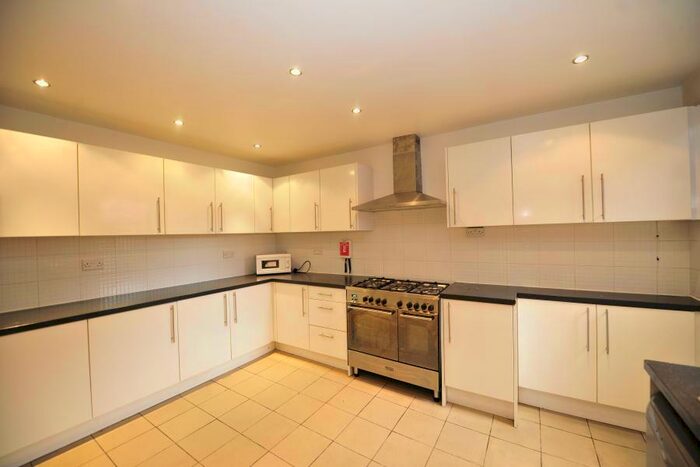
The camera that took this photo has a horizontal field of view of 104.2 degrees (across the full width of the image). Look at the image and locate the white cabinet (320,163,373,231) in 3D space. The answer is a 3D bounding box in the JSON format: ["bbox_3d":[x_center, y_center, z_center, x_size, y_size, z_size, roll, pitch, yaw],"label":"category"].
[{"bbox_3d":[-0.048,-0.401,3.279,0.531,0.746,0.327,-1,-1,33],"label":"white cabinet"}]

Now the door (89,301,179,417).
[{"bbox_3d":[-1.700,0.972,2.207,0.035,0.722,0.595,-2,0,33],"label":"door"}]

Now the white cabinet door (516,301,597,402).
[{"bbox_3d":[1.593,0.881,2.112,0.490,0.715,0.030,-1,0,32],"label":"white cabinet door"}]

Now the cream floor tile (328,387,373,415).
[{"bbox_3d":[0.017,1.444,2.347,0.300,0.015,0.300,-1,-1,33],"label":"cream floor tile"}]

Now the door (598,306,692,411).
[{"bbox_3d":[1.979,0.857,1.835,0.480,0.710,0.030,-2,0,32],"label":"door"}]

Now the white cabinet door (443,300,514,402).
[{"bbox_3d":[1.007,0.898,2.145,0.490,0.715,0.030,-1,0,32],"label":"white cabinet door"}]

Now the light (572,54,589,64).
[{"bbox_3d":[1.375,-1.041,1.625,0.088,0.020,0.088,-1,-1,33],"label":"light"}]

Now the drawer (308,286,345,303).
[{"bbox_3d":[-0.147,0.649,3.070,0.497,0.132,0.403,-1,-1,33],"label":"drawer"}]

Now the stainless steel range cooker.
[{"bbox_3d":[0.513,0.958,2.714,0.900,0.921,0.610,-1,0,33],"label":"stainless steel range cooker"}]

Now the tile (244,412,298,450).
[{"bbox_3d":[-0.577,1.449,2.009,0.300,0.015,0.300,-1,-1,33],"label":"tile"}]

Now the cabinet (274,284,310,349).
[{"bbox_3d":[-0.518,0.948,3.385,0.520,0.692,0.575,-1,0,33],"label":"cabinet"}]

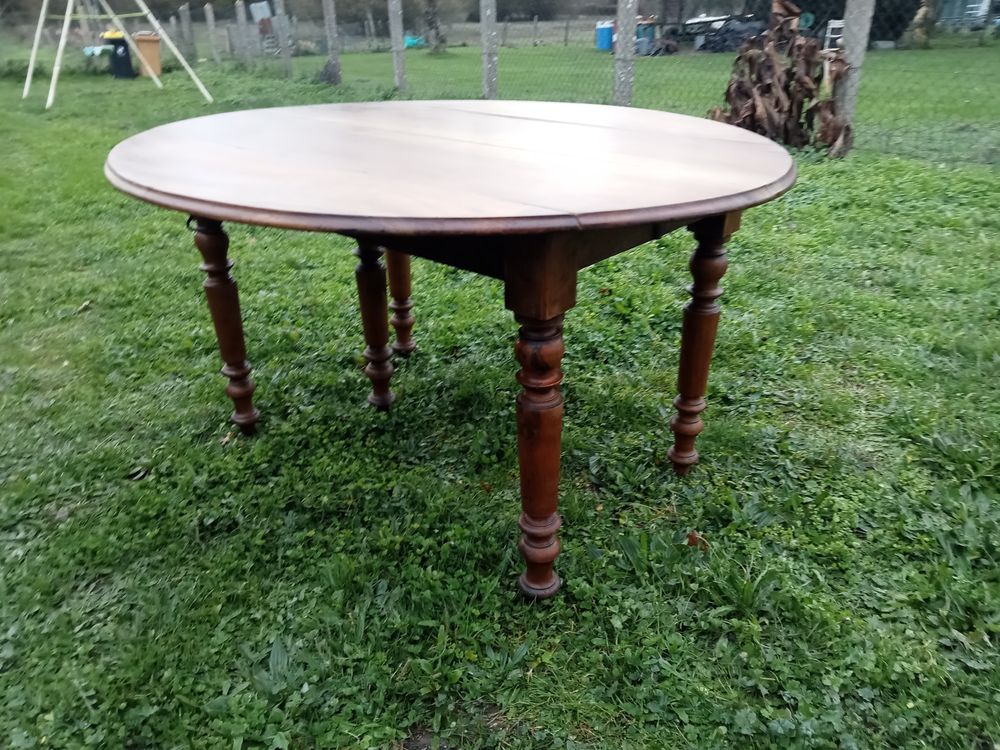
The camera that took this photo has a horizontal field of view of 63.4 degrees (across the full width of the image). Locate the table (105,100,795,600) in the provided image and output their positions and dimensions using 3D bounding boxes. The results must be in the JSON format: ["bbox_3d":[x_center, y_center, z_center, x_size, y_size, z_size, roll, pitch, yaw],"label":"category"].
[{"bbox_3d":[-0.114,-0.149,1.800,1.414,0.735,1.248,21,33,38],"label":"table"}]

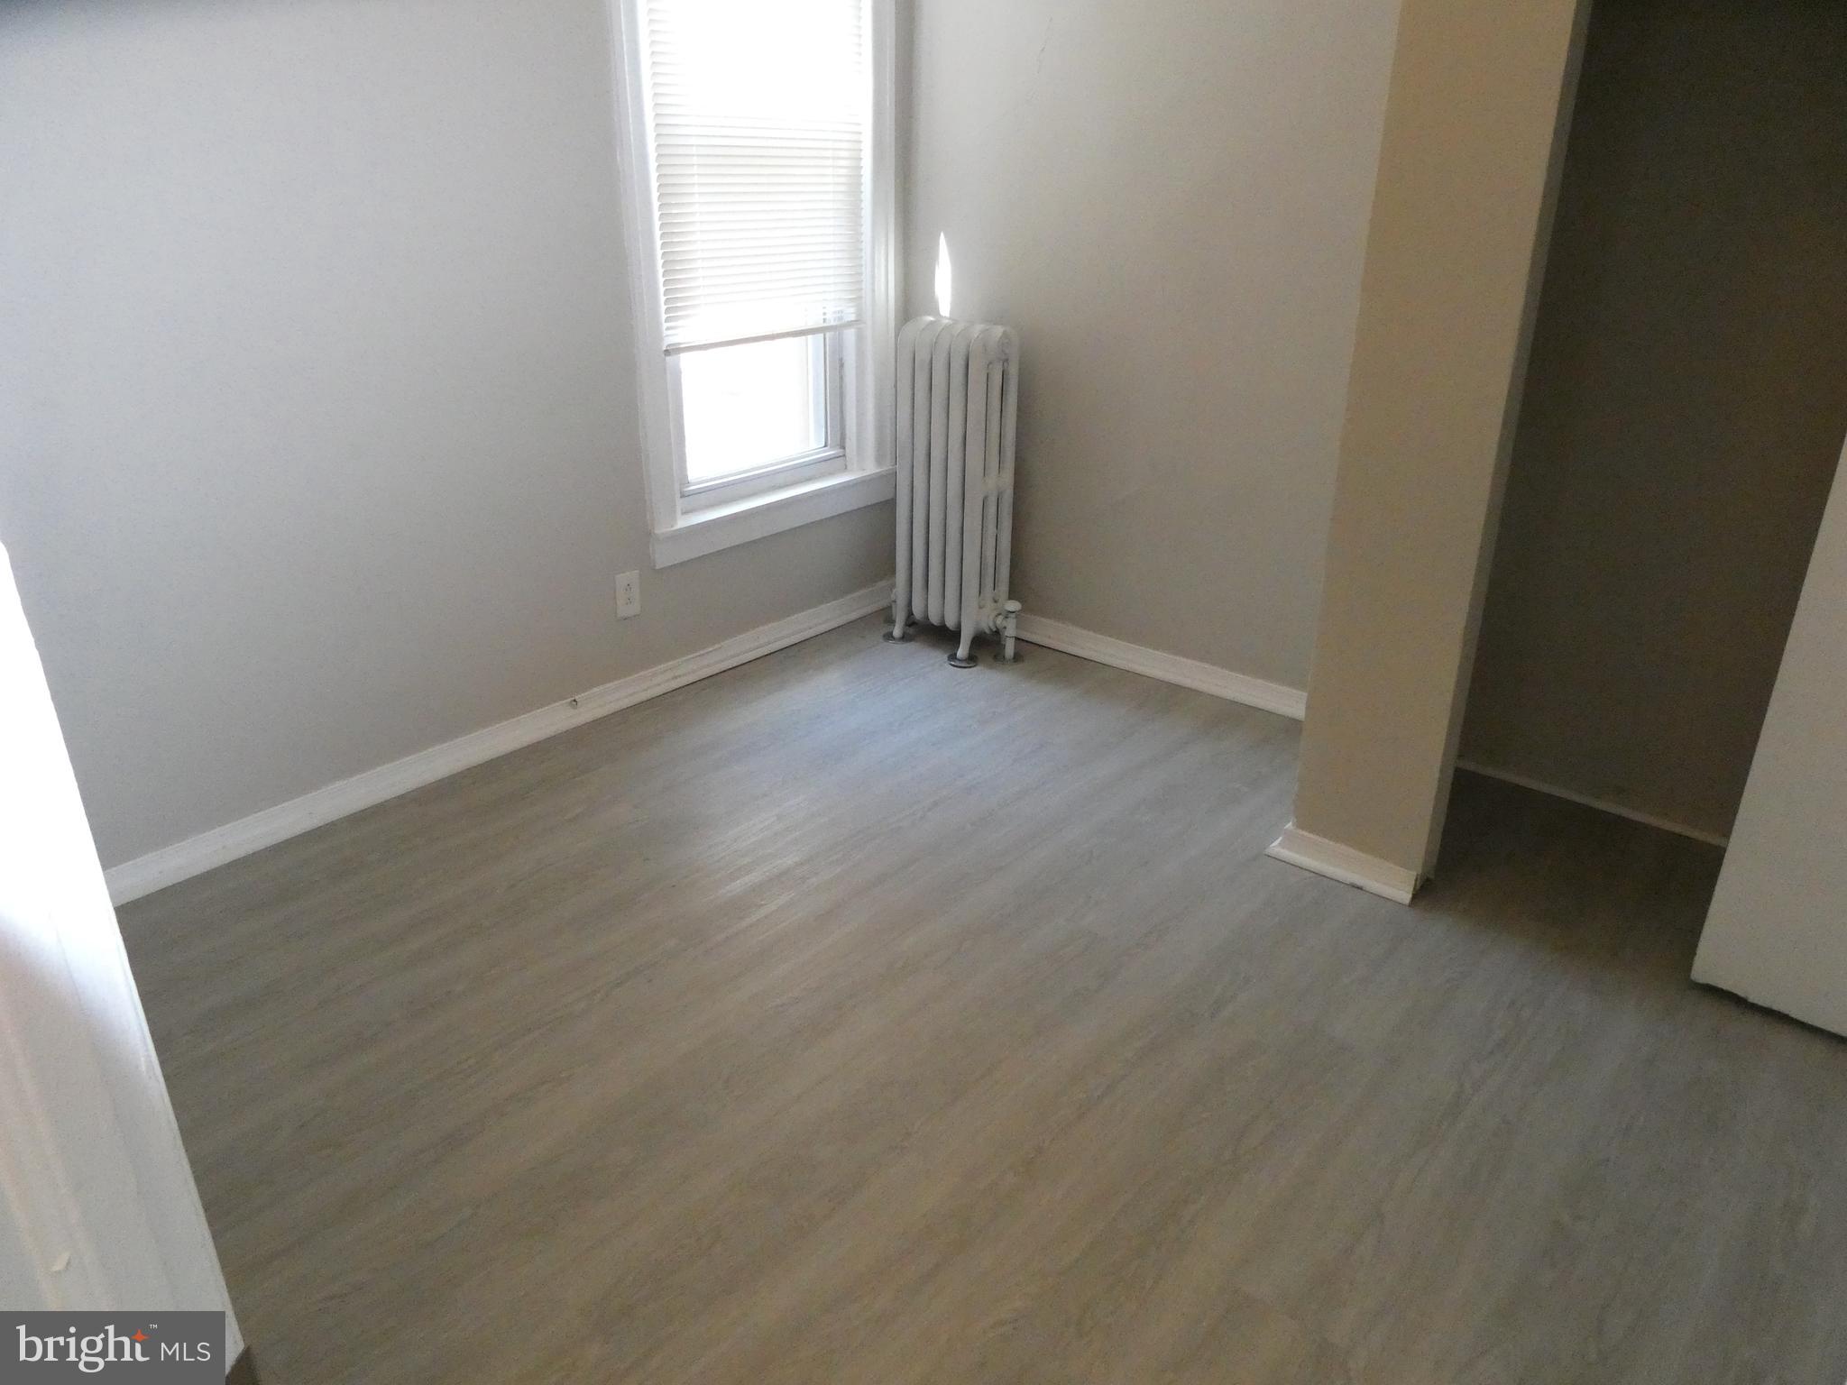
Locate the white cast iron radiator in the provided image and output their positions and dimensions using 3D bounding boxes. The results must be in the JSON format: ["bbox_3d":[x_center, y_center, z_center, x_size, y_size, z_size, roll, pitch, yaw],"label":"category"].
[{"bbox_3d":[0.105,-0.581,3.697,0.338,0.955,0.219,19,30,36],"label":"white cast iron radiator"}]

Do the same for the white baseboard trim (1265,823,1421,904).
[{"bbox_3d":[0.869,0.355,2.665,0.312,0.067,0.032,19,30,36],"label":"white baseboard trim"}]

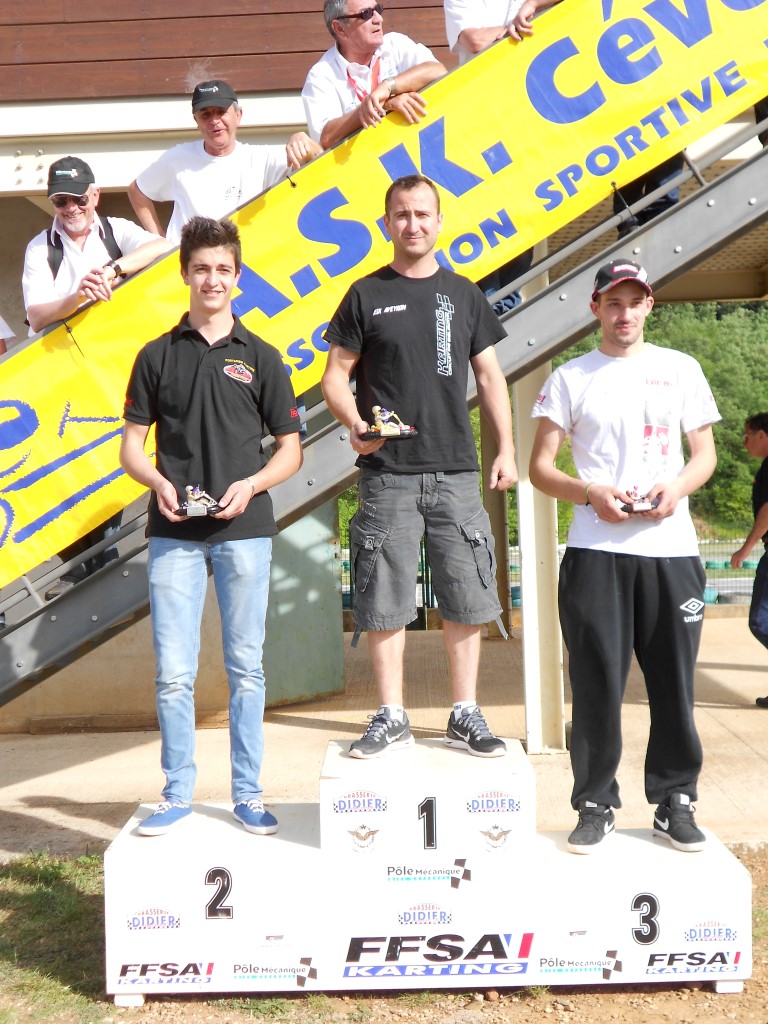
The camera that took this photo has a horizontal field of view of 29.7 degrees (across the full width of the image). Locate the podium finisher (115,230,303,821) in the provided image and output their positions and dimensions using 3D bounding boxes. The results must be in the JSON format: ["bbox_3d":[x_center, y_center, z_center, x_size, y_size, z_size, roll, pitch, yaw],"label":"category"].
[{"bbox_3d":[-0.520,0.020,4.330,0.550,1.820,0.430,-2,1,-3],"label":"podium finisher"}]

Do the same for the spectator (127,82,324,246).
[{"bbox_3d":[-0.612,-0.817,5.600,0.700,1.710,0.450,-2,1,-6],"label":"spectator"}]

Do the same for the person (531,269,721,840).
[{"bbox_3d":[0.730,0.115,4.400,0.570,1.790,0.430,-2,1,0],"label":"person"}]

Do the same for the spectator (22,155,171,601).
[{"bbox_3d":[-1.111,-0.520,5.600,0.580,1.720,0.500,-2,1,-10],"label":"spectator"}]

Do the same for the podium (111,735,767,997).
[{"bbox_3d":[0.124,1.042,4.322,1.800,0.627,0.570,-1,2,1],"label":"podium"}]

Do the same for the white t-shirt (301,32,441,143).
[{"bbox_3d":[-0.052,-1.567,5.600,0.530,0.580,0.380,-2,1,-11],"label":"white t-shirt"}]

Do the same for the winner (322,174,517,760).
[{"bbox_3d":[0.108,-0.155,4.390,0.580,1.770,0.430,-2,1,0],"label":"winner"}]

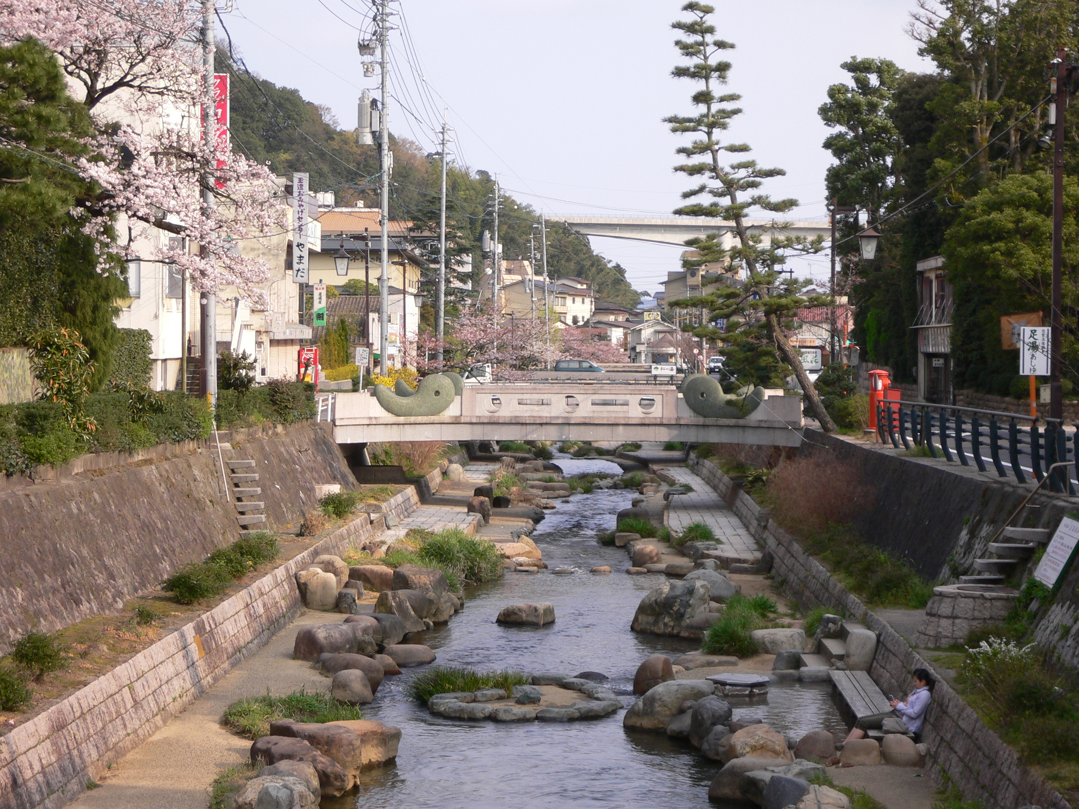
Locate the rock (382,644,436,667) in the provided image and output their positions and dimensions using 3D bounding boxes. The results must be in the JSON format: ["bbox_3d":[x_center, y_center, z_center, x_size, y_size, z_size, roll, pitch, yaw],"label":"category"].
[{"bbox_3d":[-1.946,3.748,39.000,0.790,0.320,0.520,0,1,0],"label":"rock"}]

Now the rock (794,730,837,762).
[{"bbox_3d":[3.142,3.890,29.800,0.480,0.350,0.420,0,1,0],"label":"rock"}]

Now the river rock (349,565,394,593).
[{"bbox_3d":[-3.194,3.323,49.984,0.865,0.468,0.631,0,1,2],"label":"river rock"}]

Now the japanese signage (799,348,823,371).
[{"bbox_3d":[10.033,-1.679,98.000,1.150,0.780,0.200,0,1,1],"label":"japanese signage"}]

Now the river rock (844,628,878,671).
[{"bbox_3d":[4.606,3.556,37.500,0.460,0.660,0.440,0,1,0],"label":"river rock"}]

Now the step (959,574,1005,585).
[{"bbox_3d":[5.615,2.220,33.000,0.620,0.140,0.360,0,1,1],"label":"step"}]

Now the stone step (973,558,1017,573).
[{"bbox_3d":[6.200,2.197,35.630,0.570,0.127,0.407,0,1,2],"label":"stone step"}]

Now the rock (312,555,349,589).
[{"bbox_3d":[-4.143,3.357,52.000,0.740,0.700,0.680,0,1,0],"label":"rock"}]

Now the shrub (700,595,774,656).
[{"bbox_3d":[3.109,3.478,41.000,1.100,0.800,1.150,0,1,0],"label":"shrub"}]

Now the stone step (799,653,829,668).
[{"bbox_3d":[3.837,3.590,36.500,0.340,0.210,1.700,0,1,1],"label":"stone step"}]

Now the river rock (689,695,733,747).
[{"bbox_3d":[2.102,3.869,32.000,0.540,0.640,0.580,0,1,1],"label":"river rock"}]

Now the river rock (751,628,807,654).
[{"bbox_3d":[3.710,3.671,40.650,0.860,0.370,0.600,0,1,0],"label":"river rock"}]

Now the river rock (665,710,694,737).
[{"bbox_3d":[1.757,3.980,32.576,0.387,0.346,0.407,0,1,2],"label":"river rock"}]

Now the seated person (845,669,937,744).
[{"bbox_3d":[3.974,3.540,30.000,1.030,1.020,0.500,0,1,-8],"label":"seated person"}]

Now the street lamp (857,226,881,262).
[{"bbox_3d":[8.371,-4.079,66.500,0.610,0.880,0.610,0,1,1],"label":"street lamp"}]

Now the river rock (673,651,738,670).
[{"bbox_3d":[2.347,3.621,37.000,0.900,0.200,0.550,0,1,0],"label":"river rock"}]

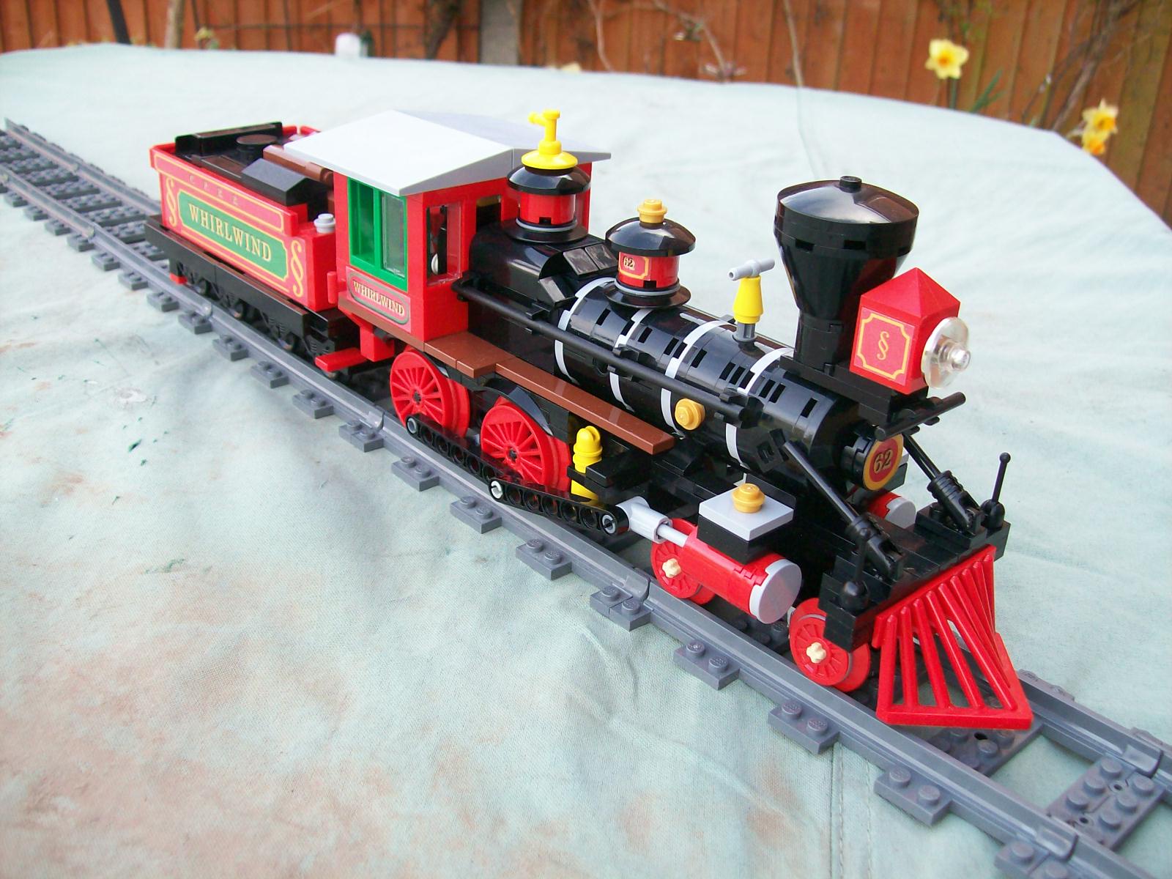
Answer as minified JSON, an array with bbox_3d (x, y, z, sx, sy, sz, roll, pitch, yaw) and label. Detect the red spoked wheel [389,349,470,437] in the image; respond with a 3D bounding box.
[{"bbox_3d":[-0.052,-0.014,0.395,0.008,0.037,0.037,-20,34,-38],"label":"red spoked wheel"}]

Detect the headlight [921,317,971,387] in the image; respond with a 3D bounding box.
[{"bbox_3d":[0.079,-0.018,0.264,0.016,0.016,0.007,-20,34,-38],"label":"headlight"}]

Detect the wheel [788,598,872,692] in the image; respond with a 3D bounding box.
[{"bbox_3d":[0.057,0.050,0.290,0.006,0.024,0.024,-20,34,-38],"label":"wheel"}]

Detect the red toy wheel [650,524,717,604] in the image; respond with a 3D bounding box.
[{"bbox_3d":[0.025,0.033,0.321,0.006,0.024,0.024,-20,34,-38],"label":"red toy wheel"}]

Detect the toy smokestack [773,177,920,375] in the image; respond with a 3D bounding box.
[{"bbox_3d":[0.058,-0.038,0.281,0.032,0.045,0.032,2,26,-1],"label":"toy smokestack"}]

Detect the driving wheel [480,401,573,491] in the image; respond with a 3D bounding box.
[{"bbox_3d":[-0.019,0.003,0.363,0.008,0.037,0.037,-20,34,-38],"label":"driving wheel"}]

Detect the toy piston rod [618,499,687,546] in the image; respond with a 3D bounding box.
[{"bbox_3d":[0.017,0.022,0.312,0.008,0.008,0.025,-20,34,-38],"label":"toy piston rod"}]

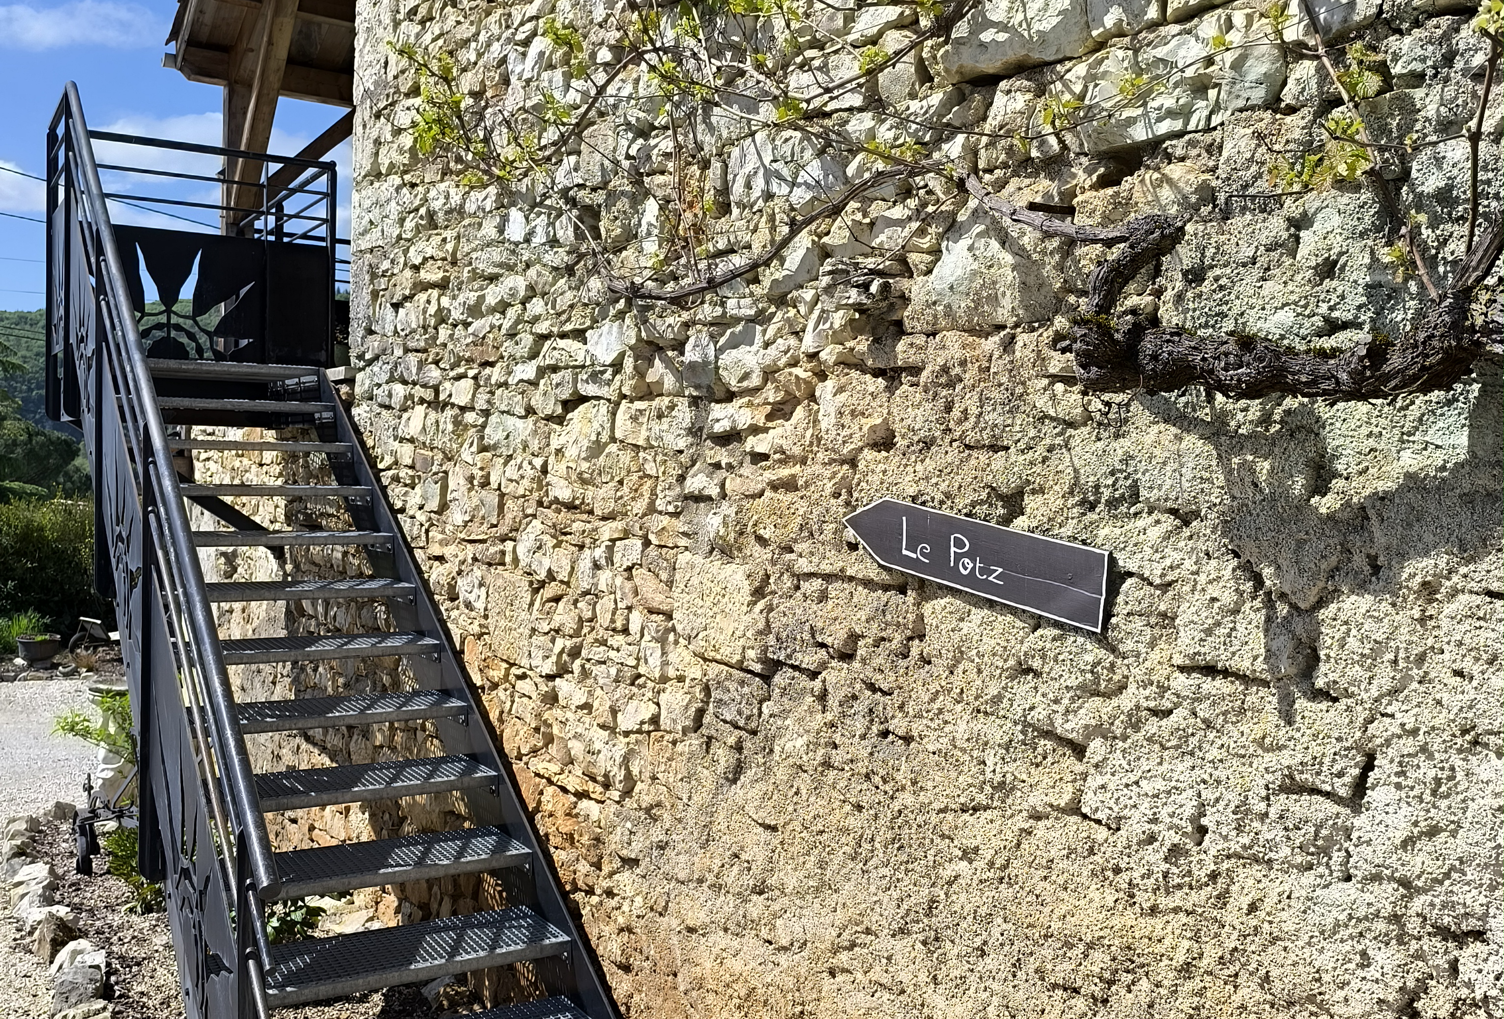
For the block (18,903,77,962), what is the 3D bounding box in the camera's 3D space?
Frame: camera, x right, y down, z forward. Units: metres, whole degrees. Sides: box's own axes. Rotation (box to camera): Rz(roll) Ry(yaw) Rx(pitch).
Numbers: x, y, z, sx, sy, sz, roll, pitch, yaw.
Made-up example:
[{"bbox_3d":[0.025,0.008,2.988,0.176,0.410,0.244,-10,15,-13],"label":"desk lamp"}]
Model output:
[{"bbox_3d":[-2.365,1.404,4.492,0.180,0.145,0.190,0,2,-32],"label":"block"}]

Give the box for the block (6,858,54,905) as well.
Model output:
[{"bbox_3d":[-2.665,1.369,4.913,0.180,0.120,0.160,0,2,-32],"label":"block"}]

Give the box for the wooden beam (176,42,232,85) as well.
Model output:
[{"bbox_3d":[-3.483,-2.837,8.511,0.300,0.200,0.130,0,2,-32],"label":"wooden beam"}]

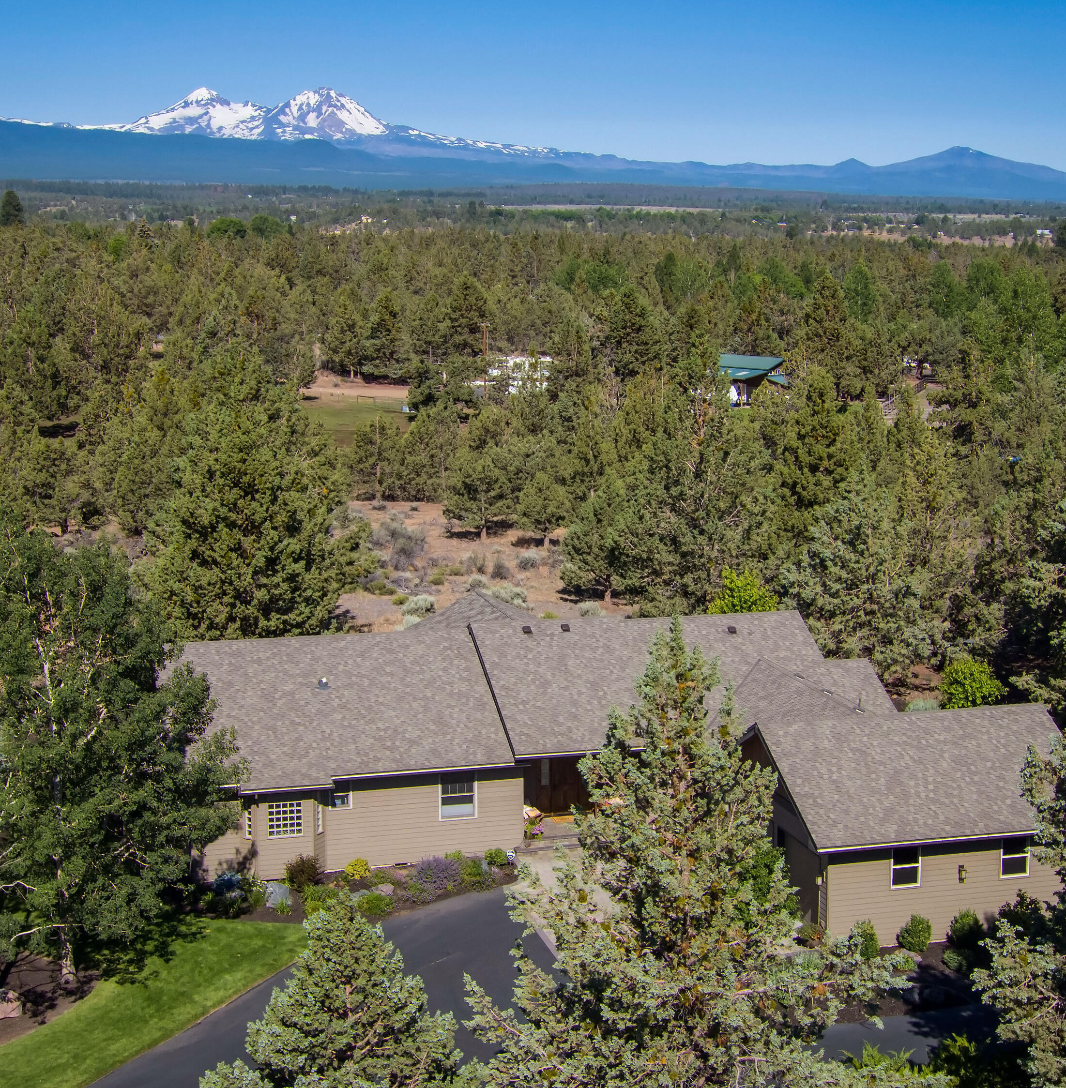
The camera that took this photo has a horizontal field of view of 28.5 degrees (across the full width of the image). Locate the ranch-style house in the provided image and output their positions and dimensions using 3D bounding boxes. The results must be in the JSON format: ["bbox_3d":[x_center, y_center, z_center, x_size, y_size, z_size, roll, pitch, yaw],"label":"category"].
[{"bbox_3d":[1.094,6.344,66.844,25.300,7.000,23.600,-2,10,-16],"label":"ranch-style house"}]

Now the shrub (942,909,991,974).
[{"bbox_3d":[11.803,10.835,57.200,1.300,1.600,1.350,1,9,0],"label":"shrub"}]

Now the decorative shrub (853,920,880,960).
[{"bbox_3d":[9.162,10.878,57.615,0.800,1.150,0.800,1,9,0],"label":"decorative shrub"}]

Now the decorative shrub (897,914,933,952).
[{"bbox_3d":[10.566,10.774,58.021,1.020,1.080,1.020,1,9,0],"label":"decorative shrub"}]

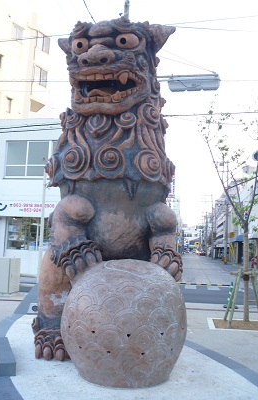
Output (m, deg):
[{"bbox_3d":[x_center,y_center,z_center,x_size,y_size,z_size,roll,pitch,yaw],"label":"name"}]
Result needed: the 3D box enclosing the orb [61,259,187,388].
[{"bbox_3d":[-0.052,1.482,5.160,1.596,1.419,1.596,3,-6,0],"label":"orb"}]

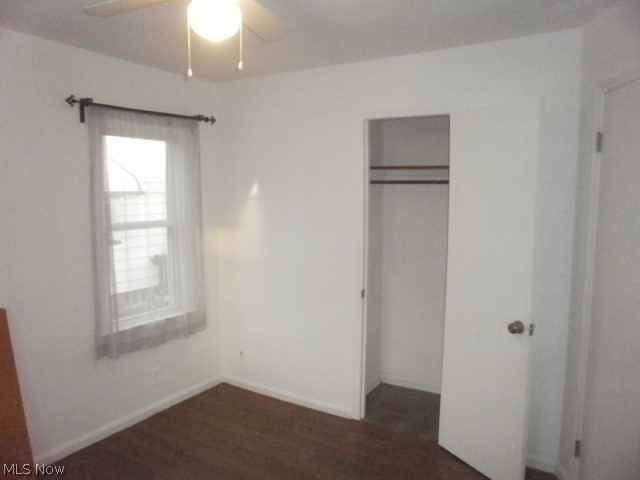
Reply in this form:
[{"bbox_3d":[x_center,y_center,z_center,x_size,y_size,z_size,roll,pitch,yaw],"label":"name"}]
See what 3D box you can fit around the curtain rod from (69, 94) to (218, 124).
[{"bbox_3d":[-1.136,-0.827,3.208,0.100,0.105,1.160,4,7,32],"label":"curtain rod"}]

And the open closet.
[{"bbox_3d":[0.688,0.228,3.358,0.580,2.057,0.630,4,7,32],"label":"open closet"}]

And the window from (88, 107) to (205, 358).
[{"bbox_3d":[-1.153,-0.060,3.301,0.100,1.540,0.880,4,7,32],"label":"window"}]

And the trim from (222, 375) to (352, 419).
[{"bbox_3d":[-0.298,1.189,3.703,1.231,0.073,0.020,4,7,32],"label":"trim"}]

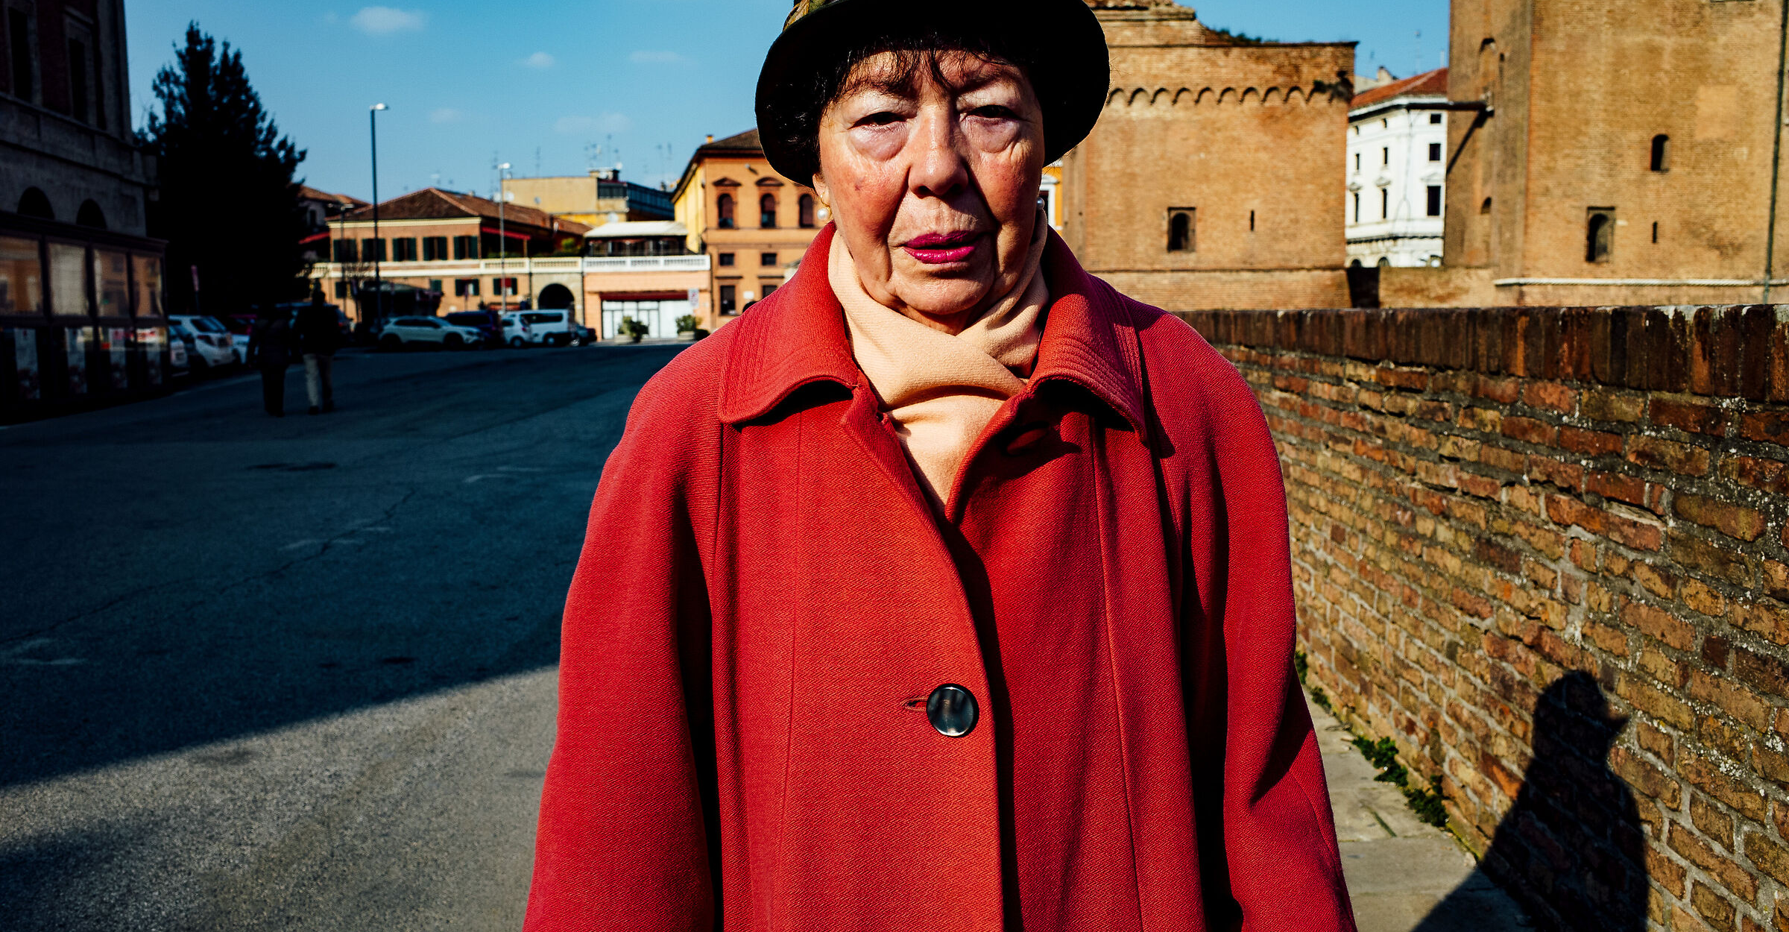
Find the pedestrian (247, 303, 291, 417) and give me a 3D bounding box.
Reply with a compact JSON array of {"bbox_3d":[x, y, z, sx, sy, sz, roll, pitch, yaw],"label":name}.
[{"bbox_3d":[-9.065,-1.513,20.152,0.560,1.620,0.360,-2,6,-14],"label":"pedestrian"}]

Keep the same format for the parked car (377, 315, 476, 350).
[{"bbox_3d":[-21.008,-5.977,62.315,4.400,1.500,1.800,-1,6,-9],"label":"parked car"}]

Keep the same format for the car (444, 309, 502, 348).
[{"bbox_3d":[-19.900,-6.057,62.711,4.100,1.580,1.750,1,6,6],"label":"car"}]

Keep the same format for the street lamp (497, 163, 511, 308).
[{"bbox_3d":[-20.862,-11.461,74.205,0.800,9.900,0.300,0,6,0],"label":"street lamp"}]

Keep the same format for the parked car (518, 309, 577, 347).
[{"bbox_3d":[-17.920,-6.741,67.966,4.350,1.800,1.820,0,6,-1],"label":"parked car"}]

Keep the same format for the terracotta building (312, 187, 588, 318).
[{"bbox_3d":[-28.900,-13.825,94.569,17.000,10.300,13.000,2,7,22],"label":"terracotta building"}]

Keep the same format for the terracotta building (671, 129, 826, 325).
[{"bbox_3d":[-9.288,-18.830,112.841,16.000,16.200,39.000,-1,6,-11],"label":"terracotta building"}]

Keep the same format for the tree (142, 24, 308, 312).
[{"bbox_3d":[-27.300,-11.301,56.120,7.300,13.400,7.300,0,6,0],"label":"tree"}]

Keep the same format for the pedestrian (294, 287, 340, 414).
[{"bbox_3d":[-8.330,-1.610,19.941,0.560,1.770,0.400,-1,6,-11],"label":"pedestrian"}]

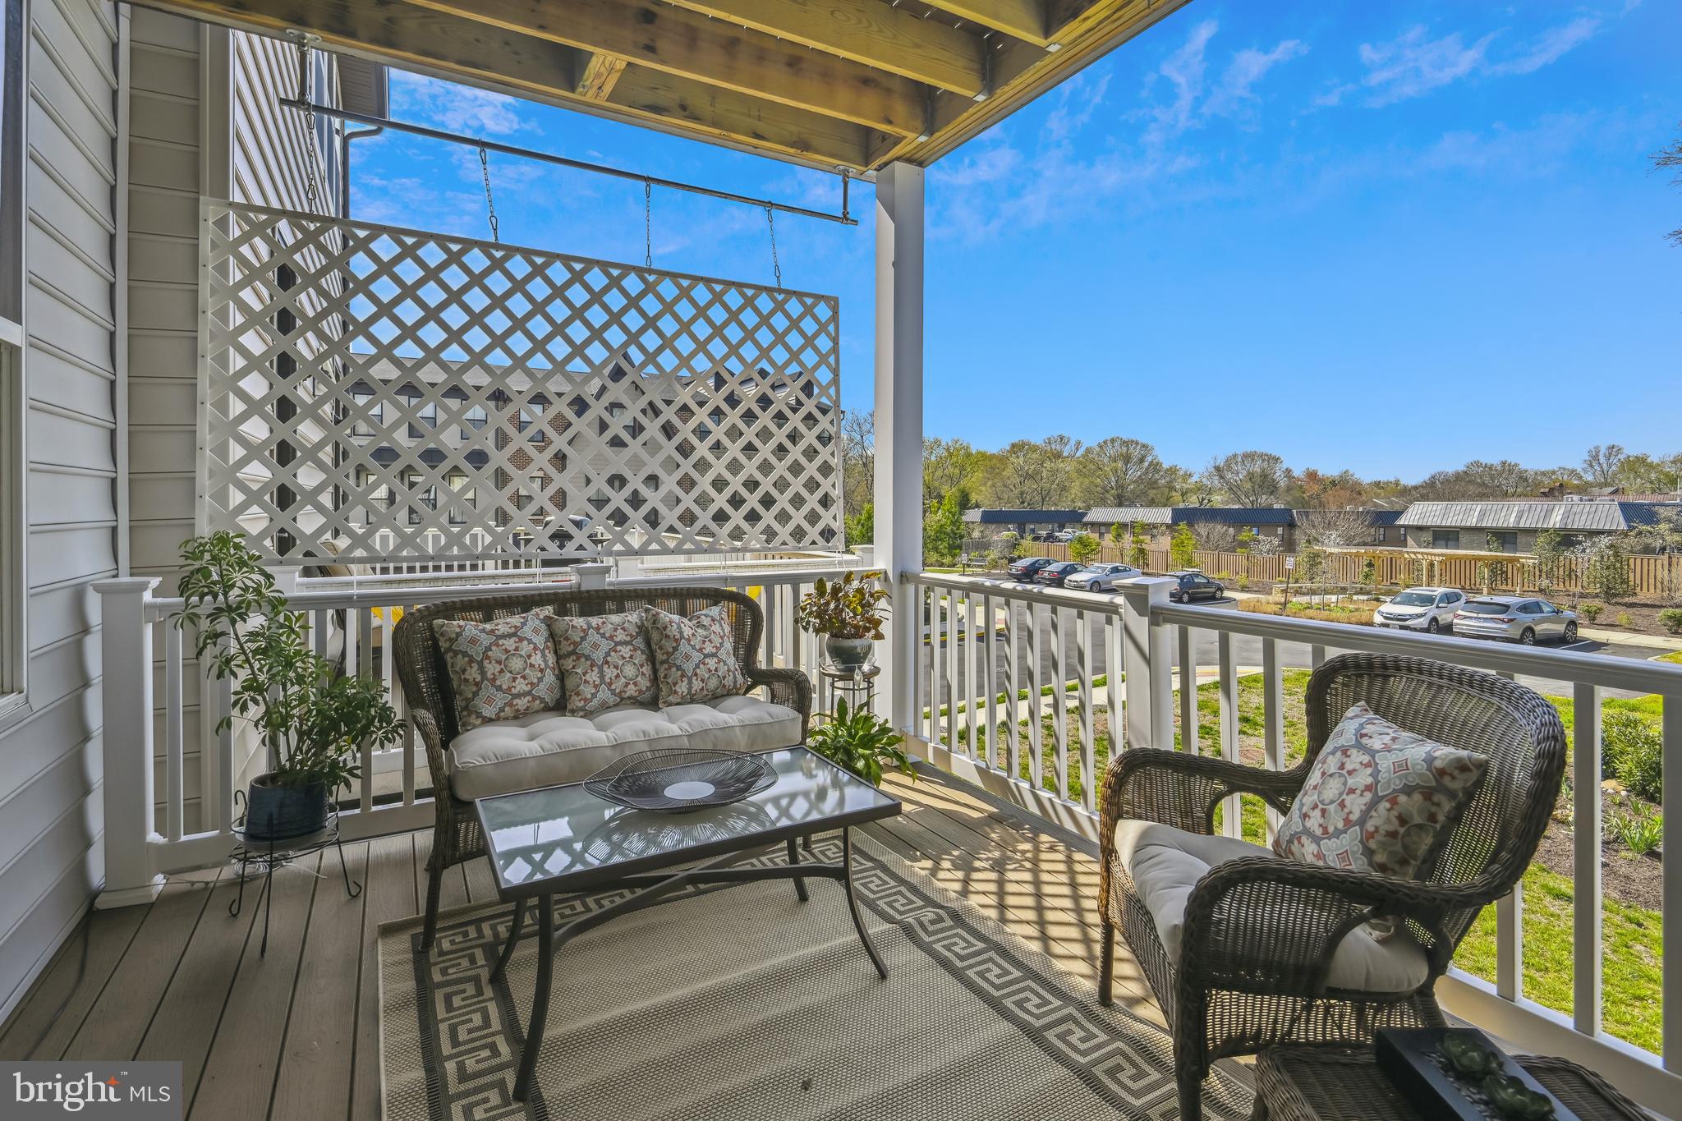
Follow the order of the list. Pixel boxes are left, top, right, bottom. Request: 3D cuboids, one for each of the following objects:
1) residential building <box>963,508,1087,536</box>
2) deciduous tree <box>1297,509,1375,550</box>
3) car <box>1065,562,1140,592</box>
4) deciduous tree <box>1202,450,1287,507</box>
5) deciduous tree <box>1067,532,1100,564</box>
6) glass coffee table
[{"bbox_3d":[25.682,-5.202,107.000,17.000,4.600,10.000,-1,3,-17],"label":"residential building"},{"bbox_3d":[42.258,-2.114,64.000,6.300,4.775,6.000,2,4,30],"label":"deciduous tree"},{"bbox_3d":[15.350,1.023,44.100,4.720,1.450,1.840,-2,4,-31],"label":"car"},{"bbox_3d":[67.467,-11.050,125.000,14.284,14.832,14.284,0,3,0],"label":"deciduous tree"},{"bbox_3d":[16.913,-0.594,52.000,2.300,2.850,2.300,0,3,0],"label":"deciduous tree"},{"bbox_3d":[-0.388,0.848,1.918,0.939,0.464,0.525,-2,4,-27],"label":"glass coffee table"}]

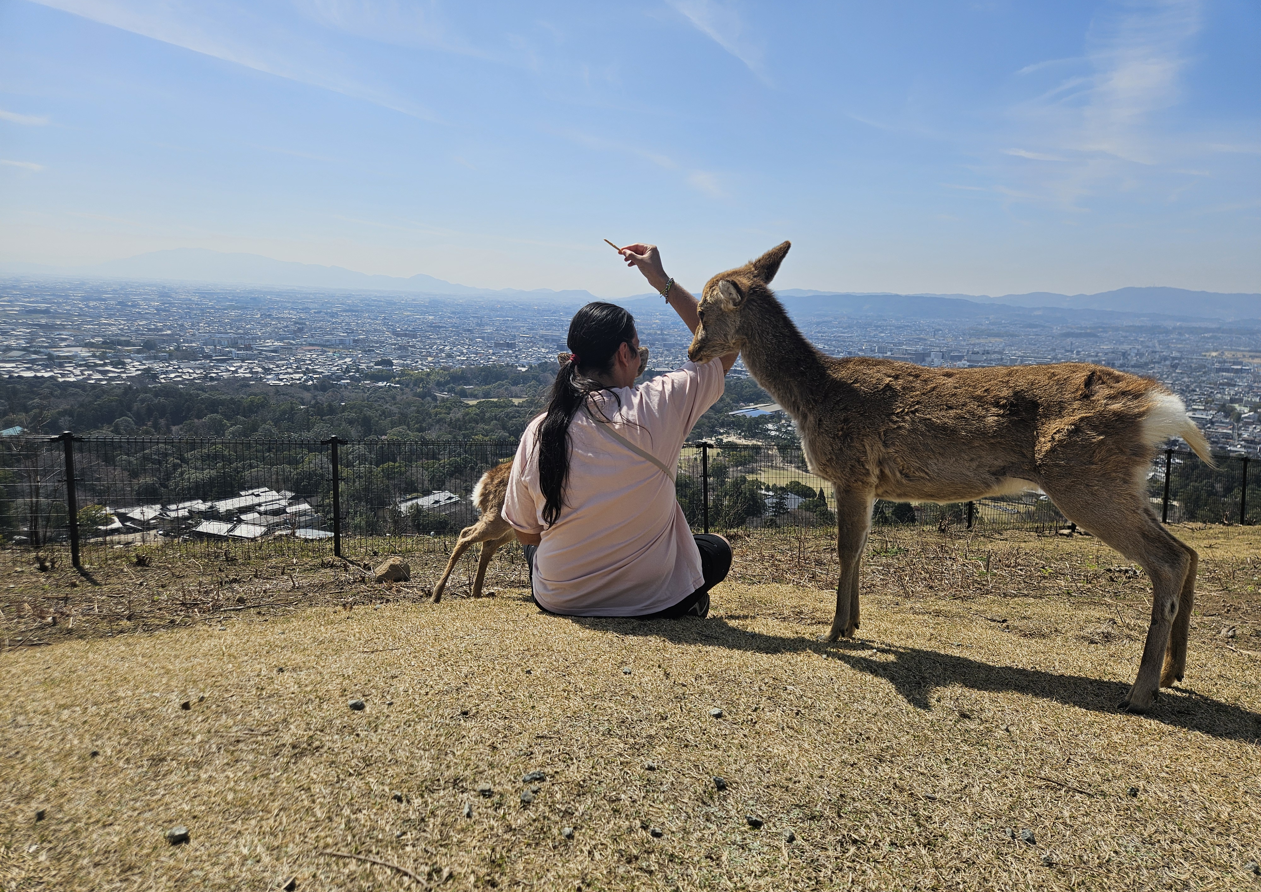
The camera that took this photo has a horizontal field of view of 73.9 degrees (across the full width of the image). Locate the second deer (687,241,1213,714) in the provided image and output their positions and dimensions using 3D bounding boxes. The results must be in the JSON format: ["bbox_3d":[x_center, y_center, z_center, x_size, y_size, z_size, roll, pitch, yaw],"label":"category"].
[{"bbox_3d":[0.724,0.008,2.131,1.248,1.030,0.304,7,12,25],"label":"second deer"}]

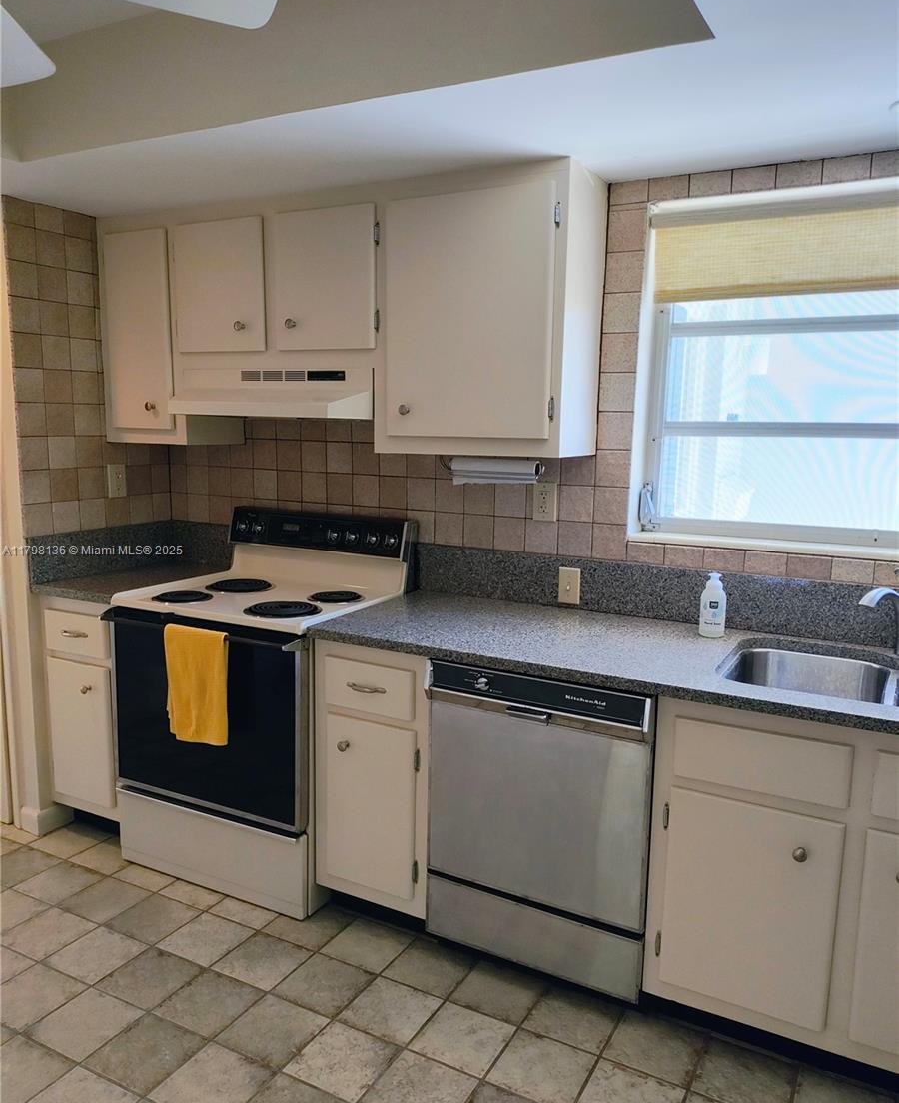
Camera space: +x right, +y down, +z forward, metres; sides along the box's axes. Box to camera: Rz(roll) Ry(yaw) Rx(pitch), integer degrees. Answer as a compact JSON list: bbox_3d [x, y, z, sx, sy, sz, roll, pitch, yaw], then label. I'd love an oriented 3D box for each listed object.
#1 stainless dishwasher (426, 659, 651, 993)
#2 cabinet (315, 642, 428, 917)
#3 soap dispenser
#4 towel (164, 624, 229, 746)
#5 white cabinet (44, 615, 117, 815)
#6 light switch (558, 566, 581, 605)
[{"bbox_3d":[0.339,0.658,2.446,0.598,0.778,0.625,5,9,28],"label":"stainless dishwasher"},{"bbox_3d":[-0.082,0.596,2.692,0.373,0.747,0.638,5,9,28],"label":"cabinet"},{"bbox_3d":[0.755,0.149,2.468,0.074,0.178,0.070,4,8,20],"label":"soap dispenser"},{"bbox_3d":[-0.738,0.390,2.554,0.252,0.330,0.052,5,9,28],"label":"towel"},{"bbox_3d":[-1.109,0.499,3.233,0.417,0.747,0.638,5,9,28],"label":"white cabinet"},{"bbox_3d":[0.385,0.113,2.771,0.070,0.114,0.012,5,9,28],"label":"light switch"}]

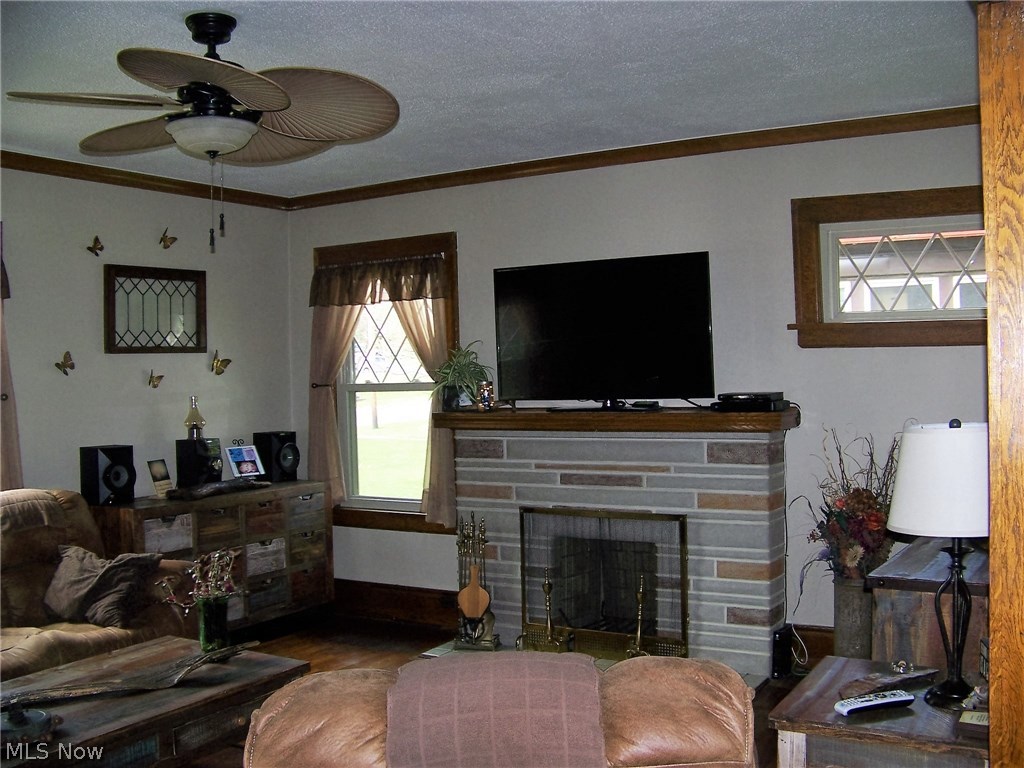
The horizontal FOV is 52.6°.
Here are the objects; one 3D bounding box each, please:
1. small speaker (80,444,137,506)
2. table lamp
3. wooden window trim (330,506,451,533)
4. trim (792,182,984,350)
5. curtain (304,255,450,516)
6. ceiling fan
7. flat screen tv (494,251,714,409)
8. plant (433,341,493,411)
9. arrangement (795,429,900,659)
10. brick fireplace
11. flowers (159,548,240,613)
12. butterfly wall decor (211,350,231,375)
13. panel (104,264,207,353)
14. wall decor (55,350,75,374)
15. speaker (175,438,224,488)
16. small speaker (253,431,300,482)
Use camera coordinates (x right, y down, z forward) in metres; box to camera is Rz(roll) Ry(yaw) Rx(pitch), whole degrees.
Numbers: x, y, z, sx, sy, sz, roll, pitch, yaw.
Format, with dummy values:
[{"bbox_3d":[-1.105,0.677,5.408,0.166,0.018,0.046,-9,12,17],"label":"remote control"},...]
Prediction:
[{"bbox_3d":[-1.963,0.446,5.019,0.200,0.270,0.190,-1,1,38],"label":"small speaker"},{"bbox_3d":[1.073,0.430,2.500,0.340,0.690,0.340,-1,1,31],"label":"table lamp"},{"bbox_3d":[-0.711,0.792,5.979,0.980,0.108,0.045,-1,2,30],"label":"wooden window trim"},{"bbox_3d":[1.722,-0.511,4.496,1.040,0.700,0.060,-1,2,30],"label":"trim"},{"bbox_3d":[-0.746,0.009,5.872,0.970,1.550,0.120,-1,1,31],"label":"curtain"},{"bbox_3d":[-0.849,-0.846,2.924,1.120,0.410,1.120,-2,2,-17],"label":"ceiling fan"},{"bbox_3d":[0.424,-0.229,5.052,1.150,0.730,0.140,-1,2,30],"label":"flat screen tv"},{"bbox_3d":[-0.259,-0.044,5.416,0.290,0.360,0.280,-1,1,0],"label":"plant"},{"bbox_3d":[1.447,0.780,4.389,0.460,1.180,0.400,-1,2,30],"label":"arrangement"},{"bbox_3d":[0.469,0.724,5.038,1.820,1.180,0.360,-1,1,31],"label":"brick fireplace"},{"bbox_3d":[-1.180,0.742,3.910,0.300,0.230,0.220,-2,2,-17],"label":"flowers"},{"bbox_3d":[-1.621,-0.120,5.771,0.050,0.130,0.120,-1,2,30],"label":"butterfly wall decor"},{"bbox_3d":[-1.855,-0.389,5.404,0.035,0.440,0.640,-1,1,31],"label":"panel"},{"bbox_3d":[-2.120,-0.102,4.912,0.045,0.112,0.100,-1,2,30],"label":"wall decor"},{"bbox_3d":[-1.621,0.415,5.394,0.180,0.250,0.170,-1,2,30],"label":"speaker"},{"bbox_3d":[-1.387,0.429,6.084,0.200,0.270,0.190,-1,1,38],"label":"small speaker"}]

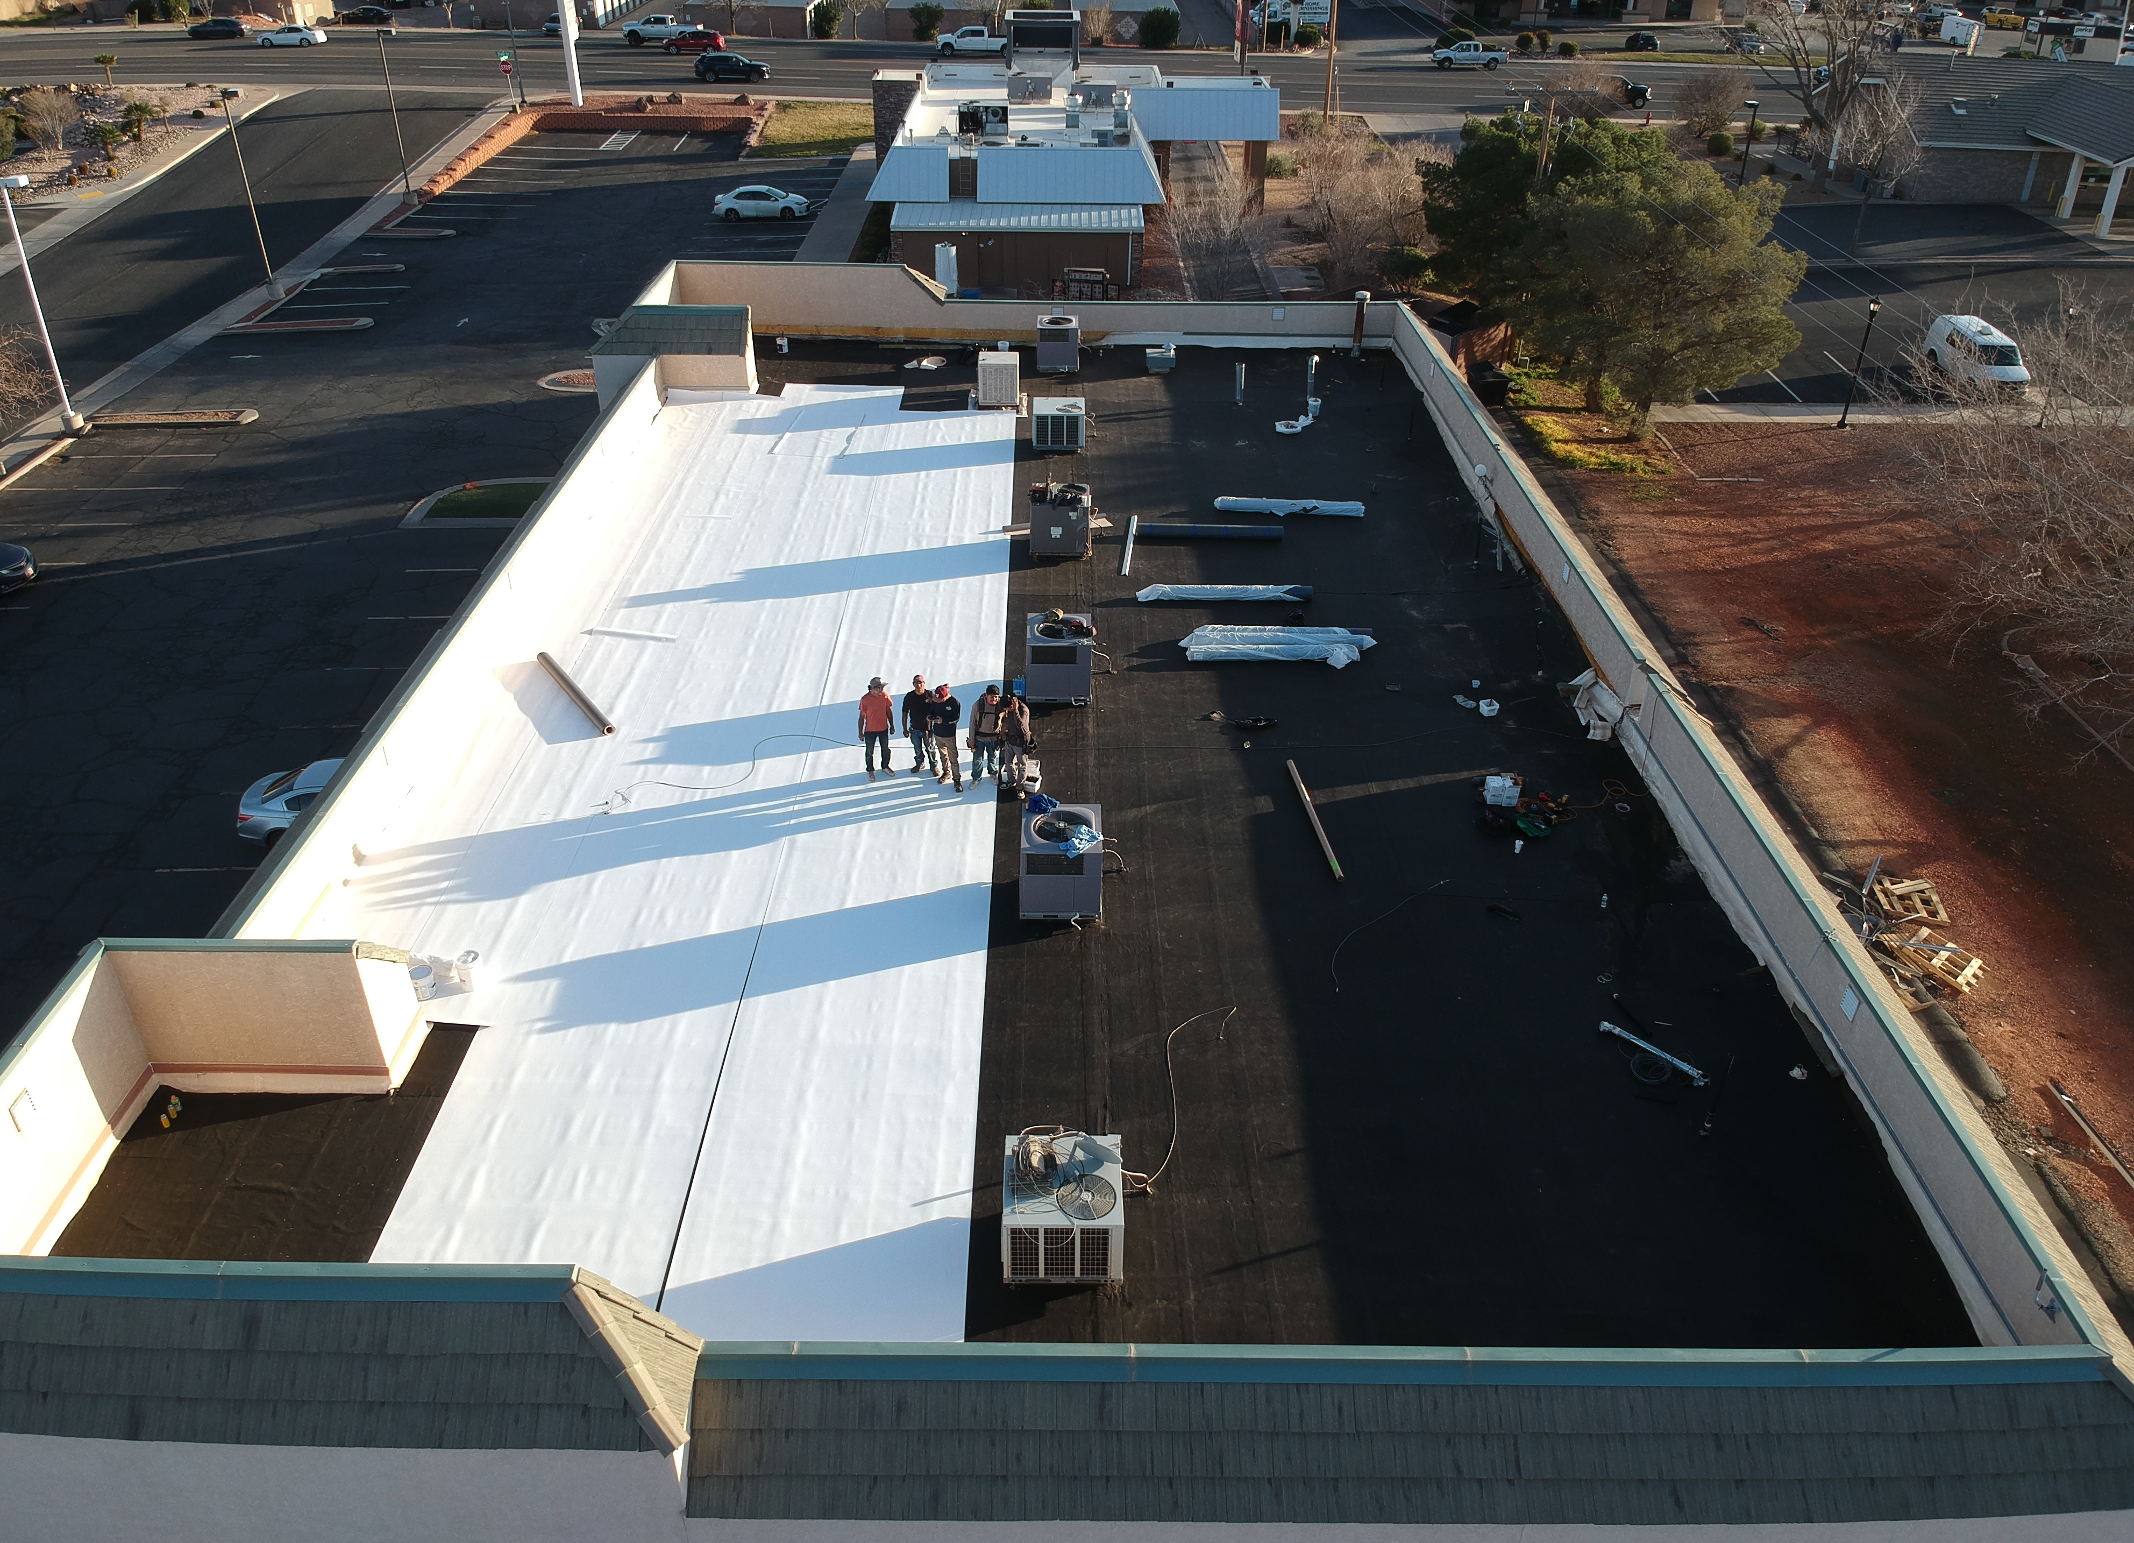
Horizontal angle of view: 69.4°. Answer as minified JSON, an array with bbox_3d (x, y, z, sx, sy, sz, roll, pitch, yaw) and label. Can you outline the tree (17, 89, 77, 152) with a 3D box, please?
[{"bbox_3d":[-54.310,-34.700,81.919,3.200,3.060,3.200,1,32,-1],"label":"tree"}]

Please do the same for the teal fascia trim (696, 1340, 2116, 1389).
[{"bbox_3d":[3.085,5.363,14.040,12.795,0.310,0.170,1,32,-1],"label":"teal fascia trim"}]

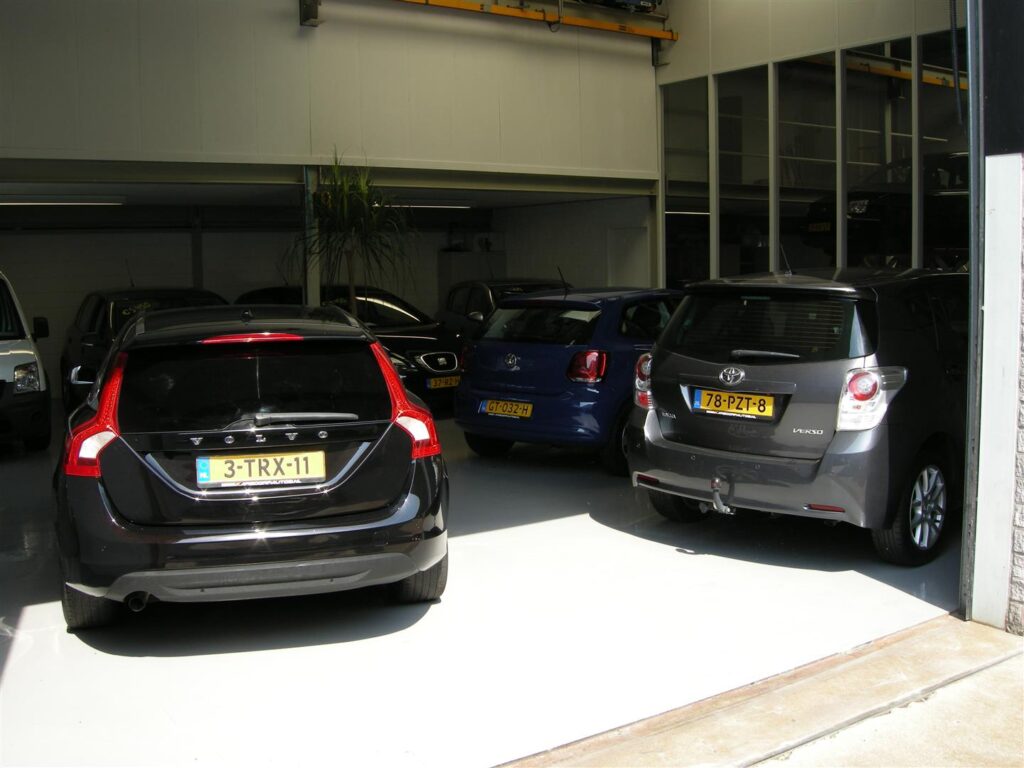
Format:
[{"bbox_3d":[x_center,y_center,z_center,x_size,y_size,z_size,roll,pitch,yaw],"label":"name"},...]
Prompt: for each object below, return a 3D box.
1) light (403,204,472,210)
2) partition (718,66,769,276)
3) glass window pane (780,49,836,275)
[{"bbox_3d":[-1.092,-2.333,14.094,1.500,0.080,0.130,-5,7,-33],"label":"light"},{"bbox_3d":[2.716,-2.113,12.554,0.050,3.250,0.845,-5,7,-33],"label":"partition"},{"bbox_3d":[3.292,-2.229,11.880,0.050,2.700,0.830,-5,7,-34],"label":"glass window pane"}]

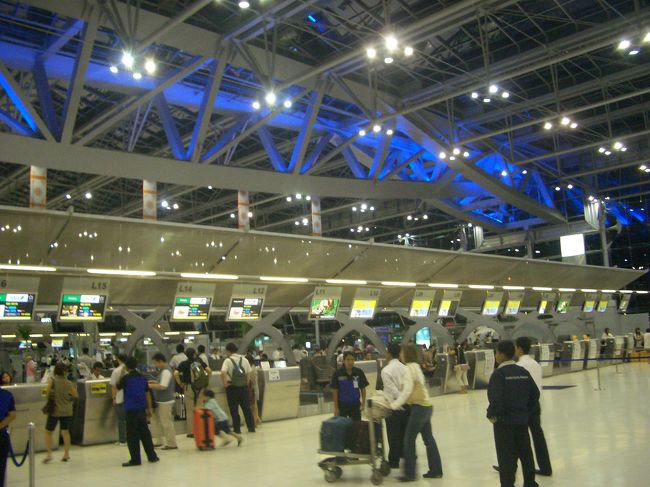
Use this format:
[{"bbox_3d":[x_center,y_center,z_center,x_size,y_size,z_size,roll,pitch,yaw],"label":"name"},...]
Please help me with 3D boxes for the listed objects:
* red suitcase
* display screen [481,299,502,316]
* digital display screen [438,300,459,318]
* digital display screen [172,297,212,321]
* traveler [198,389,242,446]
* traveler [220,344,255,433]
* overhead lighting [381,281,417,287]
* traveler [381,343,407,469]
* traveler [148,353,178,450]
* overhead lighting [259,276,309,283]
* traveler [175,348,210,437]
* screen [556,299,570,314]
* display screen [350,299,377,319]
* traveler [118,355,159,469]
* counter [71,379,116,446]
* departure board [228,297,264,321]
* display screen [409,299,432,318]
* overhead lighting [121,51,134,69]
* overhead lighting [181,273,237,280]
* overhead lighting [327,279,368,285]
[{"bbox_3d":[-2.087,3.195,11.285,0.300,0.690,0.480,1,-10,-22],"label":"red suitcase"},{"bbox_3d":[5.968,2.308,23.513,0.980,0.560,0.100,5,8,-43],"label":"display screen"},{"bbox_3d":[4.190,2.209,22.220,0.970,0.570,0.120,5,11,-43],"label":"digital display screen"},{"bbox_3d":[-2.919,1.438,14.472,0.910,0.520,0.100,5,8,-43],"label":"digital display screen"},{"bbox_3d":[-1.806,3.025,11.427,0.620,1.000,0.400,1,-9,-22],"label":"traveler"},{"bbox_3d":[-1.698,2.814,12.748,0.550,1.740,0.450,2,-9,-28],"label":"traveler"},{"bbox_3d":[2.099,1.146,18.638,1.520,0.100,0.140,5,-12,-43],"label":"overhead lighting"},{"bbox_3d":[0.950,2.215,8.982,0.500,1.720,0.520,-8,-10,32],"label":"traveler"},{"bbox_3d":[-2.773,2.722,11.353,0.480,1.680,0.500,-2,-8,-2],"label":"traveler"},{"bbox_3d":[-0.939,0.834,15.128,1.460,0.090,0.120,5,-11,-43],"label":"overhead lighting"},{"bbox_3d":[-2.638,2.926,12.868,0.600,1.720,0.500,5,-12,-43],"label":"traveler"},{"bbox_3d":[9.515,2.533,26.212,0.950,0.570,0.130,5,12,-43],"label":"screen"},{"bbox_3d":[1.120,1.876,18.874,0.980,0.560,0.100,5,8,-43],"label":"display screen"},{"bbox_3d":[-2.759,2.478,9.718,0.550,1.640,0.420,1,-9,-25],"label":"traveler"},{"bbox_3d":[-4.257,3.221,12.672,1.150,1.150,0.650,5,-11,-43],"label":"counter"},{"bbox_3d":[-1.943,1.634,16.359,0.970,0.570,0.120,5,11,-43],"label":"departure board"},{"bbox_3d":[3.131,2.107,21.201,0.970,0.580,0.120,5,11,-43],"label":"display screen"},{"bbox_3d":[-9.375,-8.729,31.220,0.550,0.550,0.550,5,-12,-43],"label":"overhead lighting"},{"bbox_3d":[-2.430,0.701,13.821,1.500,0.120,0.130,5,-11,-43],"label":"overhead lighting"},{"bbox_3d":[0.541,0.971,16.524,1.460,0.090,0.120,5,-11,-43],"label":"overhead lighting"}]

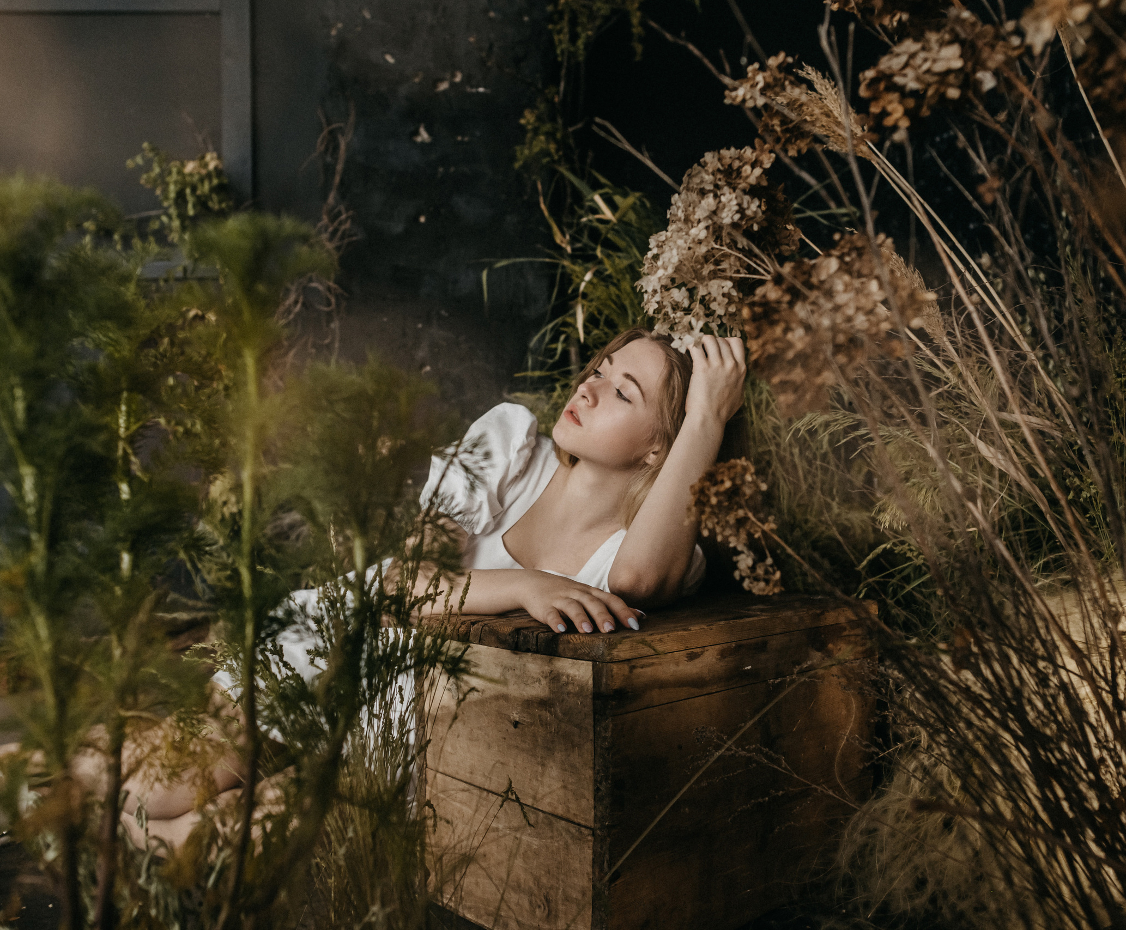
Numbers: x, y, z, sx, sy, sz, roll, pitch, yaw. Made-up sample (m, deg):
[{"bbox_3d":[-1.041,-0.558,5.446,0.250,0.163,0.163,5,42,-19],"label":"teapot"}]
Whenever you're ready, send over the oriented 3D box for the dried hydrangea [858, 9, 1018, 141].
[{"bbox_3d":[0.411,-0.428,1.020,0.168,0.139,0.135,0,0,0],"label":"dried hydrangea"}]

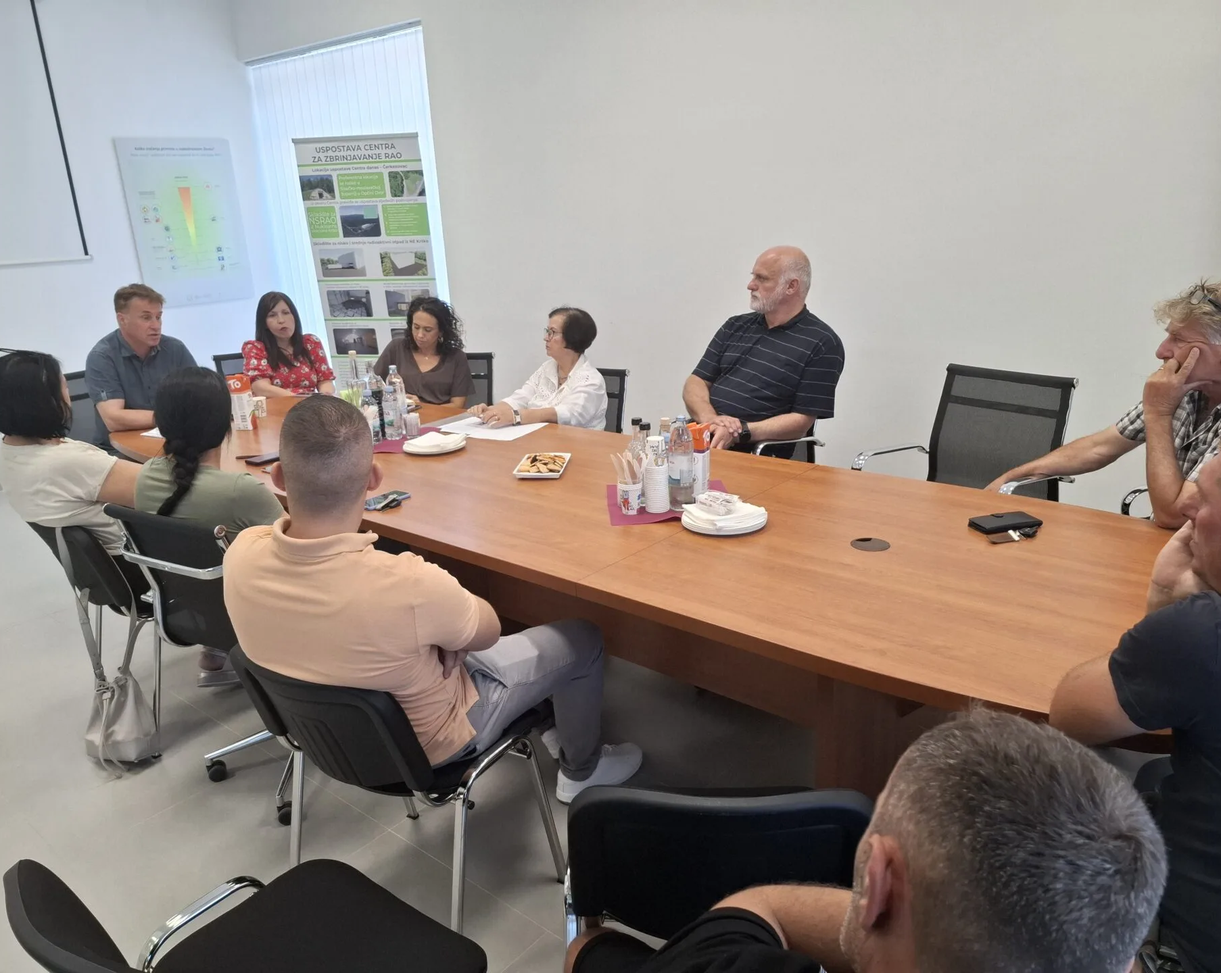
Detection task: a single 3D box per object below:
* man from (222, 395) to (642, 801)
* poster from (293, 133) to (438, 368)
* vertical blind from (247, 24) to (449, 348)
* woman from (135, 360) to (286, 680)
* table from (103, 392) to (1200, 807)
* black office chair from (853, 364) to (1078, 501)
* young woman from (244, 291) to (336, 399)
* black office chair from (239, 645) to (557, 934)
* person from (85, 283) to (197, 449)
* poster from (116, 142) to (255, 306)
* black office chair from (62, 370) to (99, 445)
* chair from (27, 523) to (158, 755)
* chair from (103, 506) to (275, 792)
[{"bbox_3d":[-0.406,0.343,2.139,0.580,1.310,1.000,6,20,25],"label":"man"},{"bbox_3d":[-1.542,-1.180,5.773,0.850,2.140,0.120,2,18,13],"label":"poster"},{"bbox_3d":[-1.944,-1.746,6.355,2.100,2.720,0.100,12,23,37],"label":"vertical blind"},{"bbox_3d":[-1.067,0.243,2.704,0.500,1.280,0.780,10,21,32],"label":"woman"},{"bbox_3d":[-0.338,0.300,3.188,4.600,0.750,1.300,12,23,39],"label":"table"},{"bbox_3d":[1.321,0.114,3.269,0.600,1.020,0.580,-15,22,-35],"label":"black office chair"},{"bbox_3d":[-1.692,-0.410,4.741,0.480,1.280,0.800,-8,18,-18],"label":"young woman"},{"bbox_3d":[-0.466,0.680,2.028,0.540,0.820,0.570,7,20,27],"label":"black office chair"},{"bbox_3d":[-2.227,-0.291,4.277,0.560,1.380,0.850,-18,24,-41],"label":"person"},{"bbox_3d":[-3.155,-1.967,6.457,0.020,1.180,0.840,12,23,37],"label":"poster"},{"bbox_3d":[-2.457,-0.136,4.566,0.620,0.930,0.570,9,21,33],"label":"black office chair"},{"bbox_3d":[-1.555,0.395,2.949,0.530,0.820,0.580,11,22,37],"label":"chair"},{"bbox_3d":[-0.965,0.437,2.617,0.570,0.890,0.620,6,20,26],"label":"chair"}]

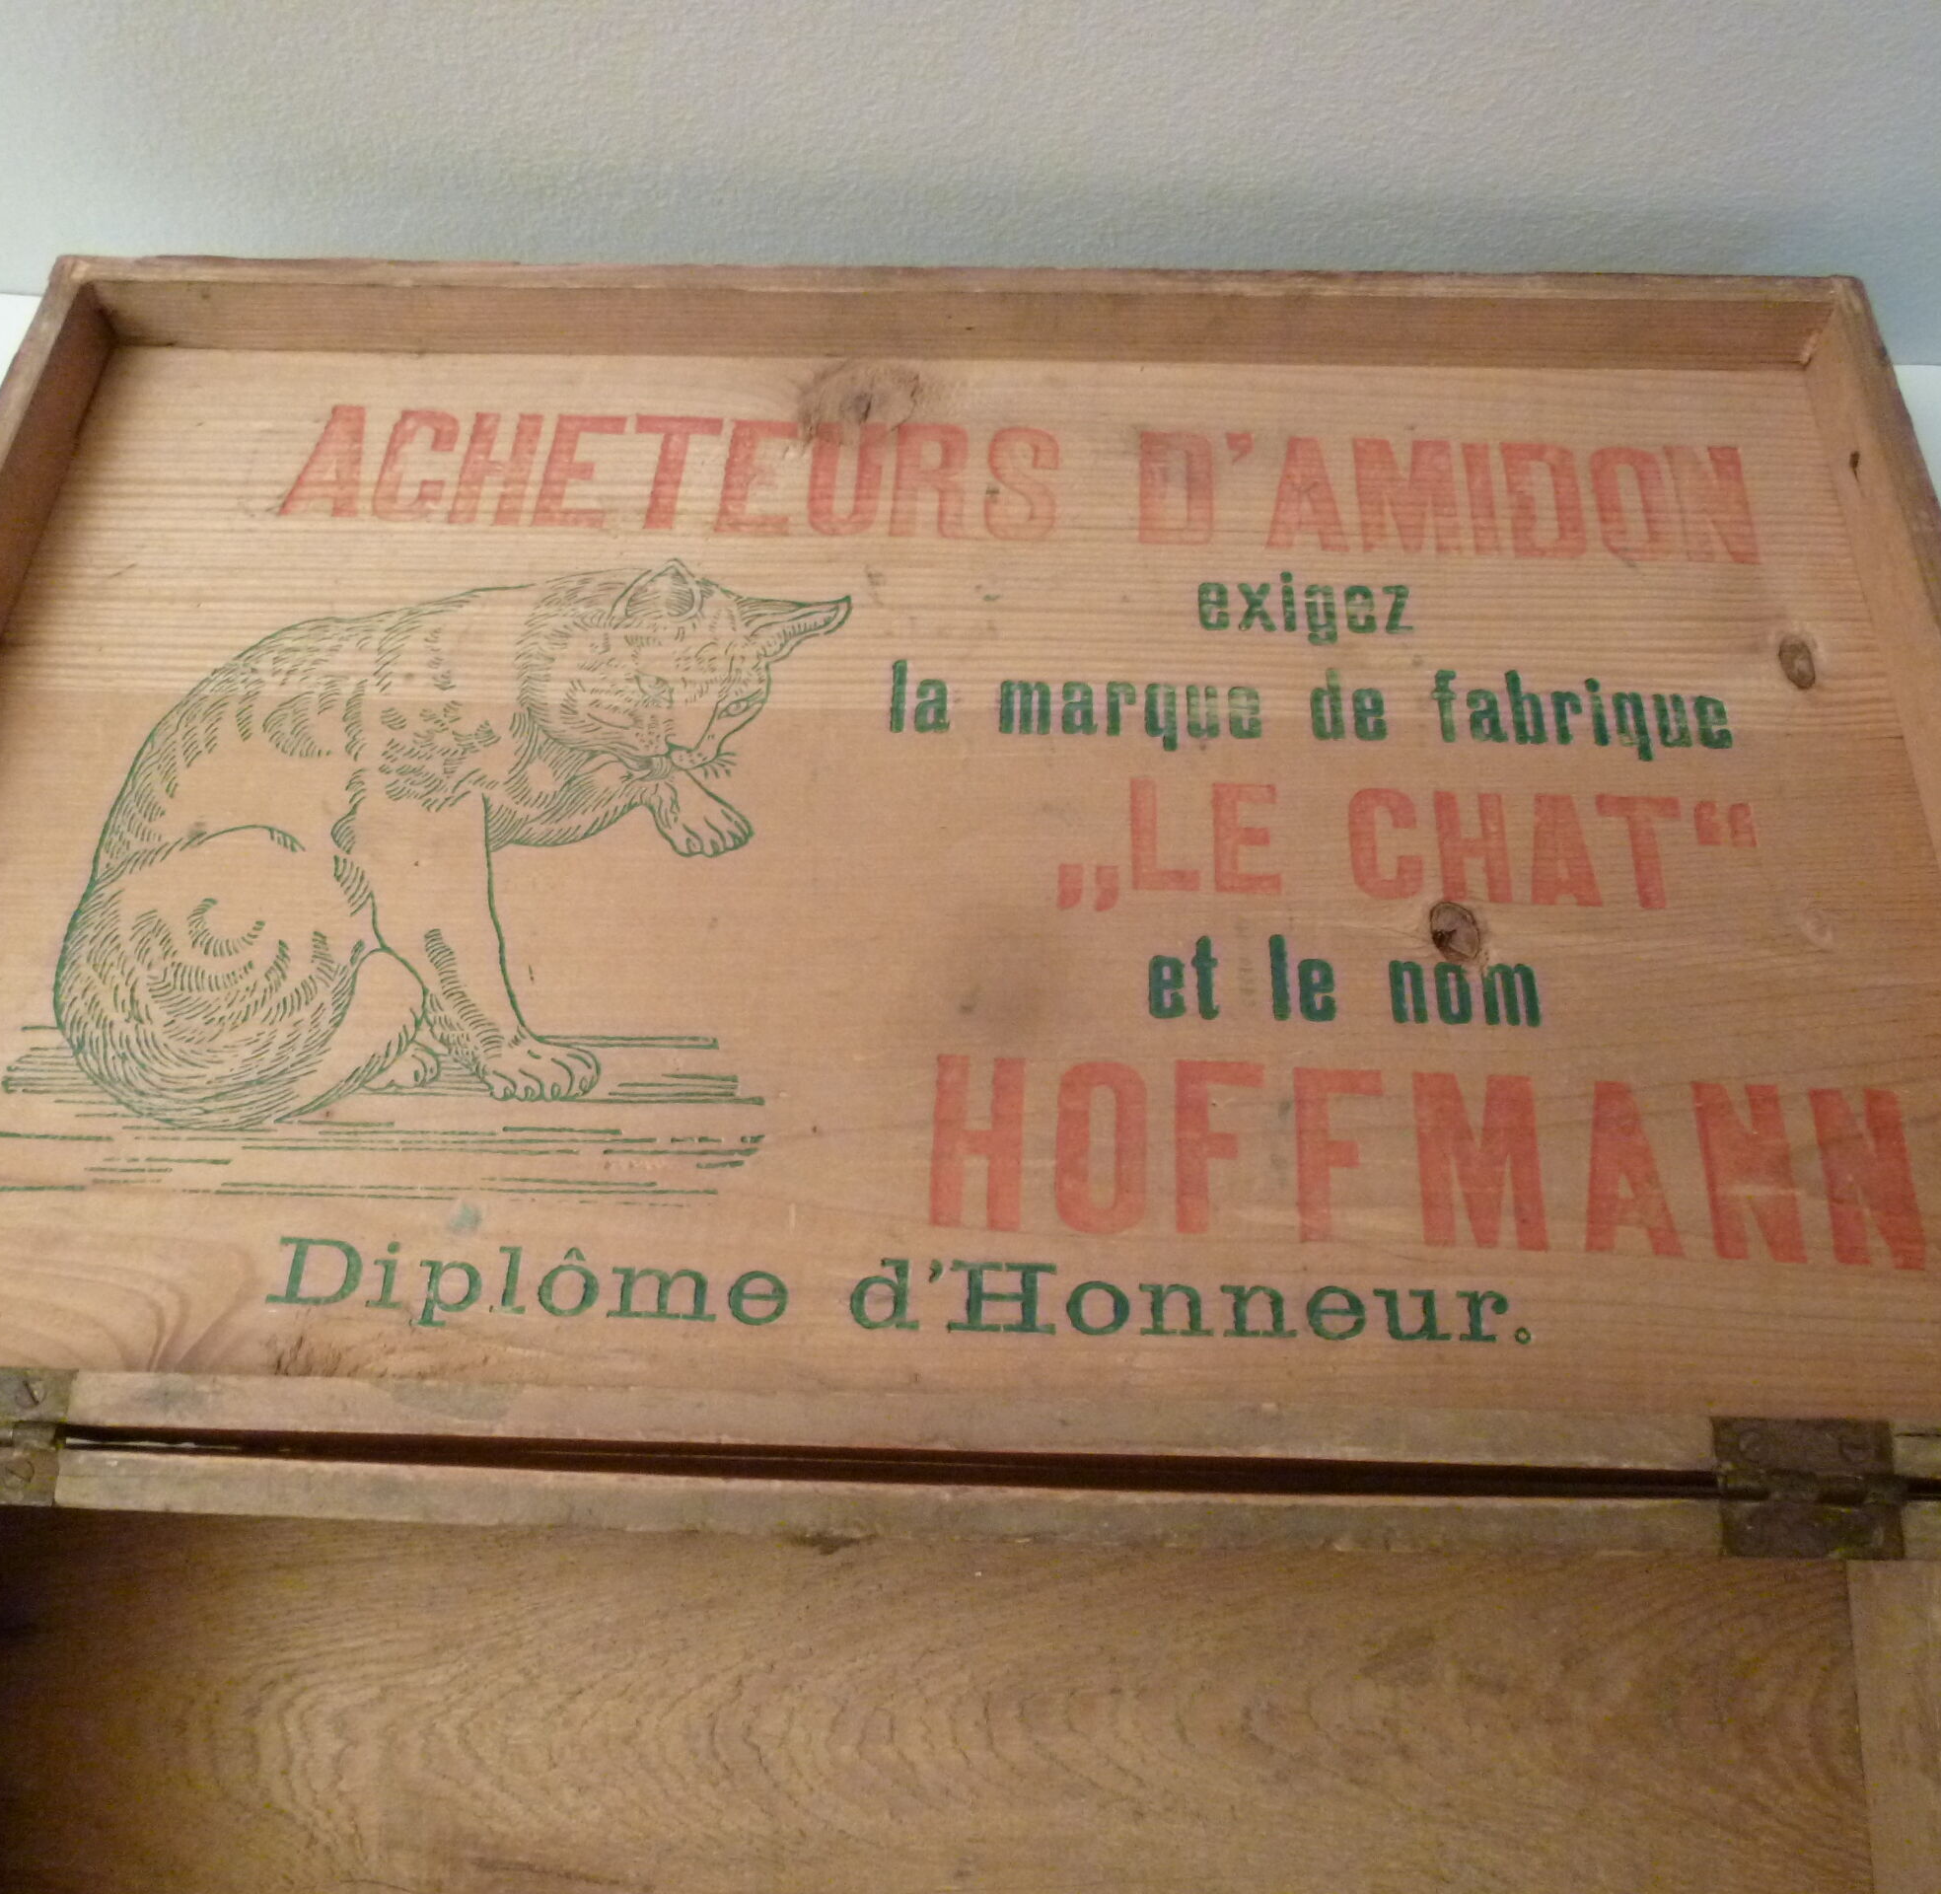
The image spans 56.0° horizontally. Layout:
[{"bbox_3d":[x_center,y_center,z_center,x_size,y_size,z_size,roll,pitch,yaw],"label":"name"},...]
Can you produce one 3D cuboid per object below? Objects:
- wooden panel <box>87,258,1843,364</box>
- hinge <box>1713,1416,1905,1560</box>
[{"bbox_3d":[-0.005,-0.135,0.389,0.368,0.019,0.007,1,60,2],"label":"wooden panel"},{"bbox_3d":[0.117,0.075,0.254,0.025,0.004,0.019,1,68,2],"label":"hinge"}]

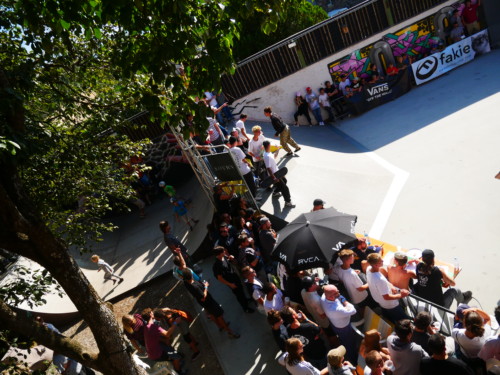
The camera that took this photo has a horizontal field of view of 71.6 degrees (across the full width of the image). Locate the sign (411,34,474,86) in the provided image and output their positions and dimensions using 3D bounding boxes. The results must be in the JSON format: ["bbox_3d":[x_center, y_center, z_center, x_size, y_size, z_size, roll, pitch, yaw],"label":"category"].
[{"bbox_3d":[8.664,-5.629,15.465,2.710,0.950,0.060,-24,23,6],"label":"sign"}]

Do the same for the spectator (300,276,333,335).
[{"bbox_3d":[1.178,2.017,5.330,0.450,1.750,0.520,-34,24,-18],"label":"spectator"}]

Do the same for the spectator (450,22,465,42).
[{"bbox_3d":[9.067,-6.302,15.044,0.500,1.640,0.400,-24,24,5],"label":"spectator"}]

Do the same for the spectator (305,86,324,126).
[{"bbox_3d":[2.631,-3.230,13.947,0.500,1.680,0.420,-30,23,-9],"label":"spectator"}]

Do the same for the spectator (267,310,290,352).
[{"bbox_3d":[0.626,2.244,4.726,0.380,1.680,0.480,-26,23,0],"label":"spectator"}]

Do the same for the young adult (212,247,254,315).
[{"bbox_3d":[-0.309,1.938,7.147,0.500,1.750,0.500,-24,24,5],"label":"young adult"}]

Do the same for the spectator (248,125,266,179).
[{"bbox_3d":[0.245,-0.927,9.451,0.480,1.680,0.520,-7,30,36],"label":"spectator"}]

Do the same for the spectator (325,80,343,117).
[{"bbox_3d":[3.646,-3.714,14.826,0.550,1.740,0.420,-39,26,-27],"label":"spectator"}]

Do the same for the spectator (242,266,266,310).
[{"bbox_3d":[0.307,1.936,5.637,0.400,1.740,0.520,-26,23,0],"label":"spectator"}]

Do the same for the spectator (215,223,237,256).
[{"bbox_3d":[-0.222,1.478,7.846,0.380,1.720,0.520,-8,29,36],"label":"spectator"}]

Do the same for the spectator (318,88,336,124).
[{"bbox_3d":[3.453,-3.585,15.315,0.500,1.640,0.380,-32,24,-14],"label":"spectator"}]

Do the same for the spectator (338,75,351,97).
[{"bbox_3d":[4.304,-4.019,14.964,0.520,1.720,0.360,-32,24,-14],"label":"spectator"}]

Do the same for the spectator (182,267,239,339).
[{"bbox_3d":[-0.741,2.147,6.433,0.500,1.760,0.550,-37,25,-23],"label":"spectator"}]

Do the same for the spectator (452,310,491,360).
[{"bbox_3d":[2.737,2.009,4.124,0.580,1.640,0.500,-18,25,16],"label":"spectator"}]

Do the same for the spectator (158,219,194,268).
[{"bbox_3d":[-1.518,1.443,7.982,0.420,1.720,0.500,-22,23,9],"label":"spectator"}]

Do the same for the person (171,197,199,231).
[{"bbox_3d":[-2.142,0.837,11.166,0.550,1.250,0.500,-15,26,23],"label":"person"}]

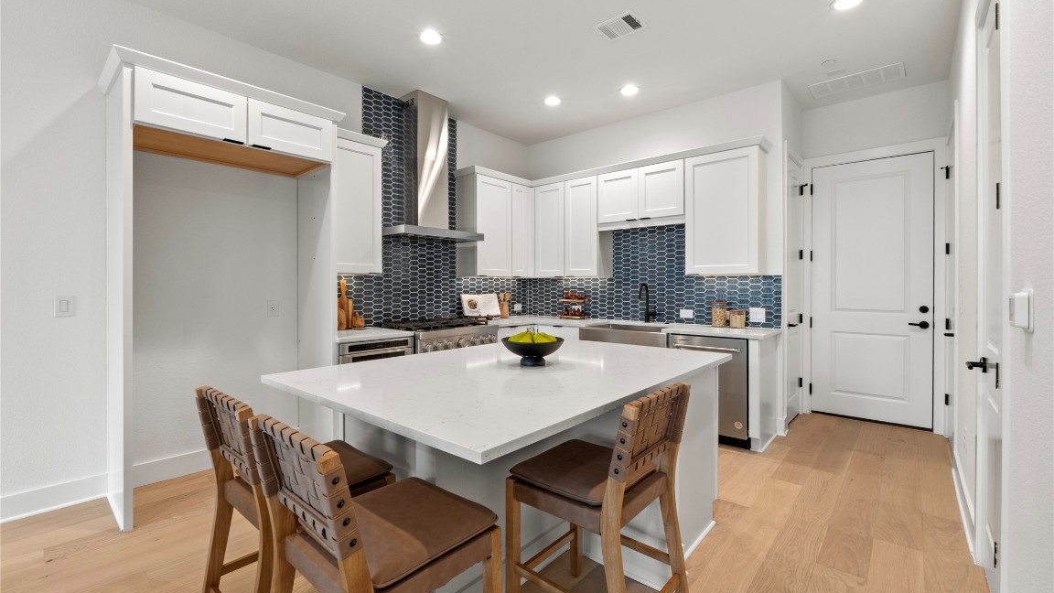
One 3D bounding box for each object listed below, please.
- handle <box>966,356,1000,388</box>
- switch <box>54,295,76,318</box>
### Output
[{"bbox_3d":[1.916,0.297,1.865,0.060,0.068,0.135,1,2,41],"label":"handle"},{"bbox_3d":[-2.665,0.056,2.533,0.012,0.117,0.076,1,2,41],"label":"switch"}]

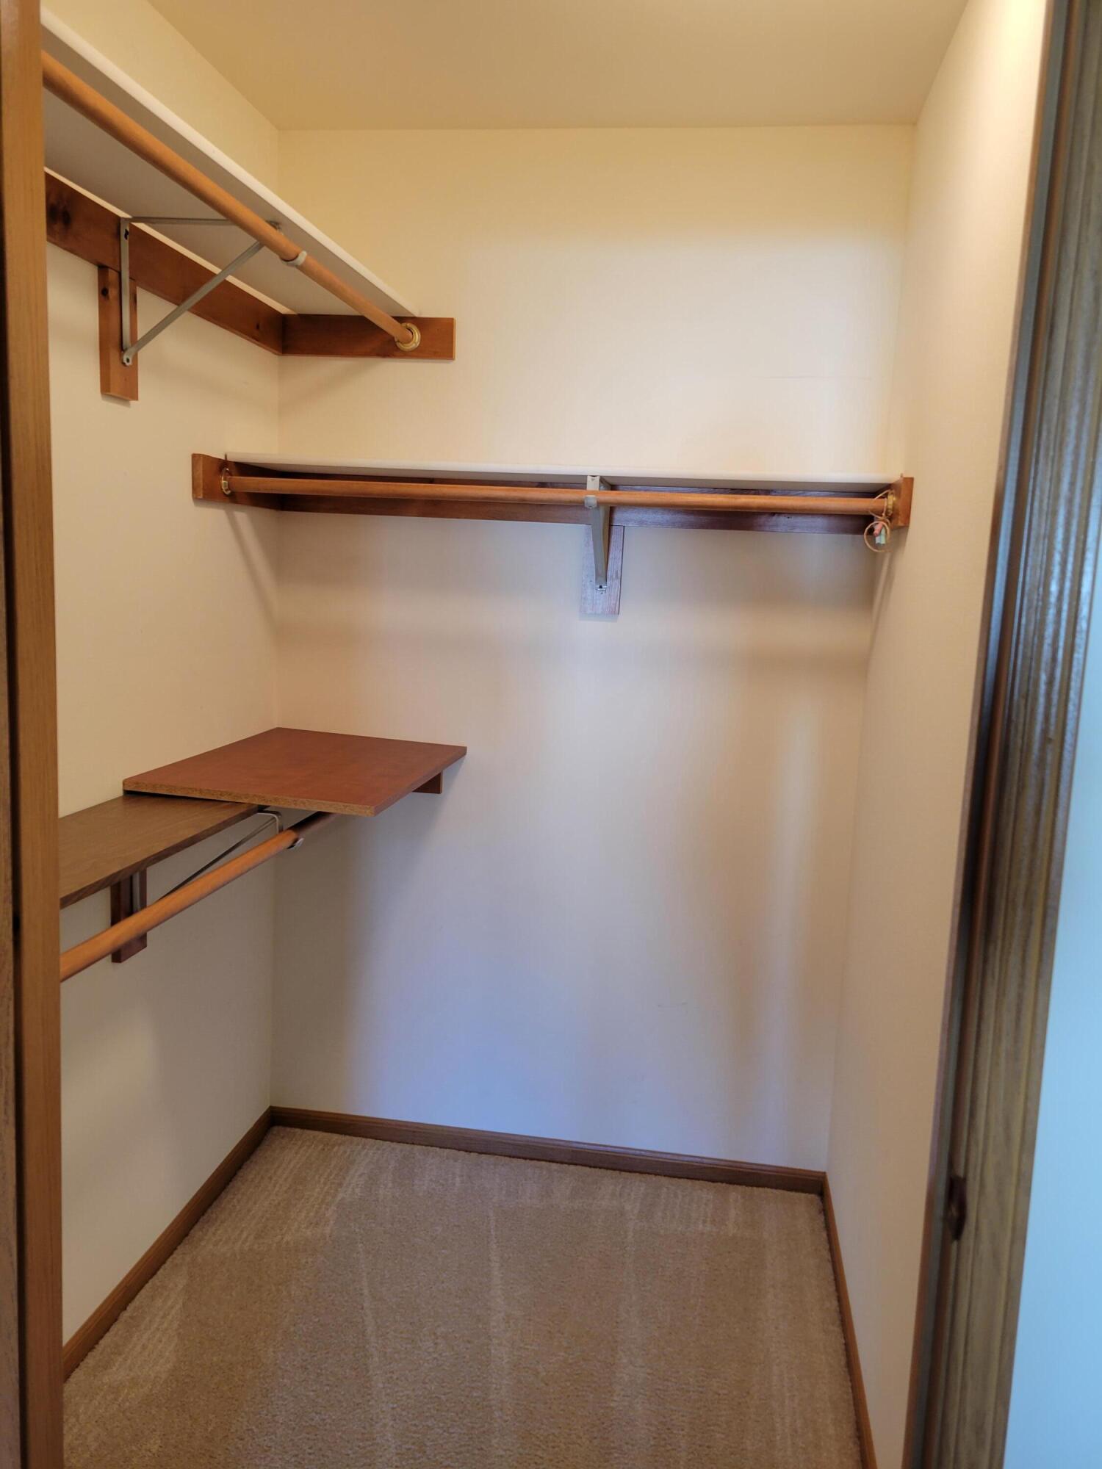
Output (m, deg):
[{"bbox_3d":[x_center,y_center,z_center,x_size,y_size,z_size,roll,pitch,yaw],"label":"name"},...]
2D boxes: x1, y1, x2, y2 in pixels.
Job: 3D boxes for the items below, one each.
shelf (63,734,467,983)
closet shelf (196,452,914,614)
[{"bbox_3d":[-0.561,0.277,1.908,0.495,0.333,1.596,4,8,8],"label":"shelf"},{"bbox_3d":[0.003,-0.409,2.334,1.396,0.307,0.404,4,8,8],"label":"closet shelf"}]

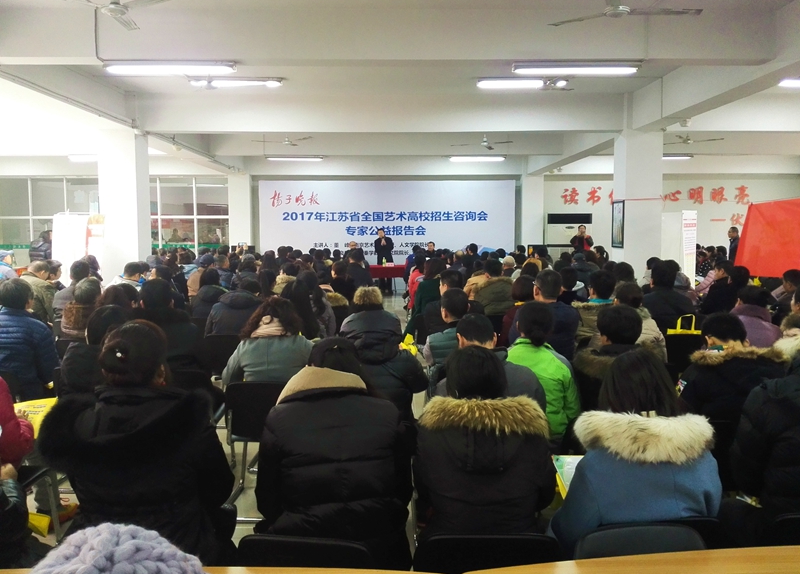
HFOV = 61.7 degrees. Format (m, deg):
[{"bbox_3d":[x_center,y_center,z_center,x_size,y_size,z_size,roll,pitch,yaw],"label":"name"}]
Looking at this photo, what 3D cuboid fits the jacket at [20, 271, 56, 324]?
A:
[{"bbox_3d":[-3.861,0.223,7.197,0.500,0.660,0.420,1,5,14],"label":"jacket"}]

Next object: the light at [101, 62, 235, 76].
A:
[{"bbox_3d":[-2.209,-2.098,6.437,1.270,0.100,0.120,0,5,-1],"label":"light"}]

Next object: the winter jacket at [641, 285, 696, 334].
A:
[{"bbox_3d":[2.208,0.331,5.532,0.460,0.620,0.360,0,5,-1],"label":"winter jacket"}]

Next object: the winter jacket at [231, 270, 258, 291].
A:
[{"bbox_3d":[-2.434,-0.015,10.492,0.460,0.560,0.380,0,5,-1],"label":"winter jacket"}]

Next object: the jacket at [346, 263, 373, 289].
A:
[{"bbox_3d":[-0.672,-0.095,11.118,0.460,0.580,0.380,0,5,-1],"label":"jacket"}]

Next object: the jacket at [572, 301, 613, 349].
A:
[{"bbox_3d":[1.675,0.413,5.600,0.530,0.630,0.400,-1,5,-6],"label":"jacket"}]

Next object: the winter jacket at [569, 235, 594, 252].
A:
[{"bbox_3d":[3.873,-0.822,14.300,0.560,0.620,0.380,0,5,-1],"label":"winter jacket"}]

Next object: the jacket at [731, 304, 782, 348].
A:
[{"bbox_3d":[2.686,0.427,5.150,0.500,0.620,0.400,-1,5,-11],"label":"jacket"}]

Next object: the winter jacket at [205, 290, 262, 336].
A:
[{"bbox_3d":[-1.408,0.364,5.700,0.520,0.650,0.400,0,5,4],"label":"winter jacket"}]

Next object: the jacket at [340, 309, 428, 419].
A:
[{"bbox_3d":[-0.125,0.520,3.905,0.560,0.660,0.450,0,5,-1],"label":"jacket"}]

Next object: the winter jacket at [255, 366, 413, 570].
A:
[{"bbox_3d":[-0.226,0.600,2.280,0.540,0.700,0.420,0,5,5],"label":"winter jacket"}]

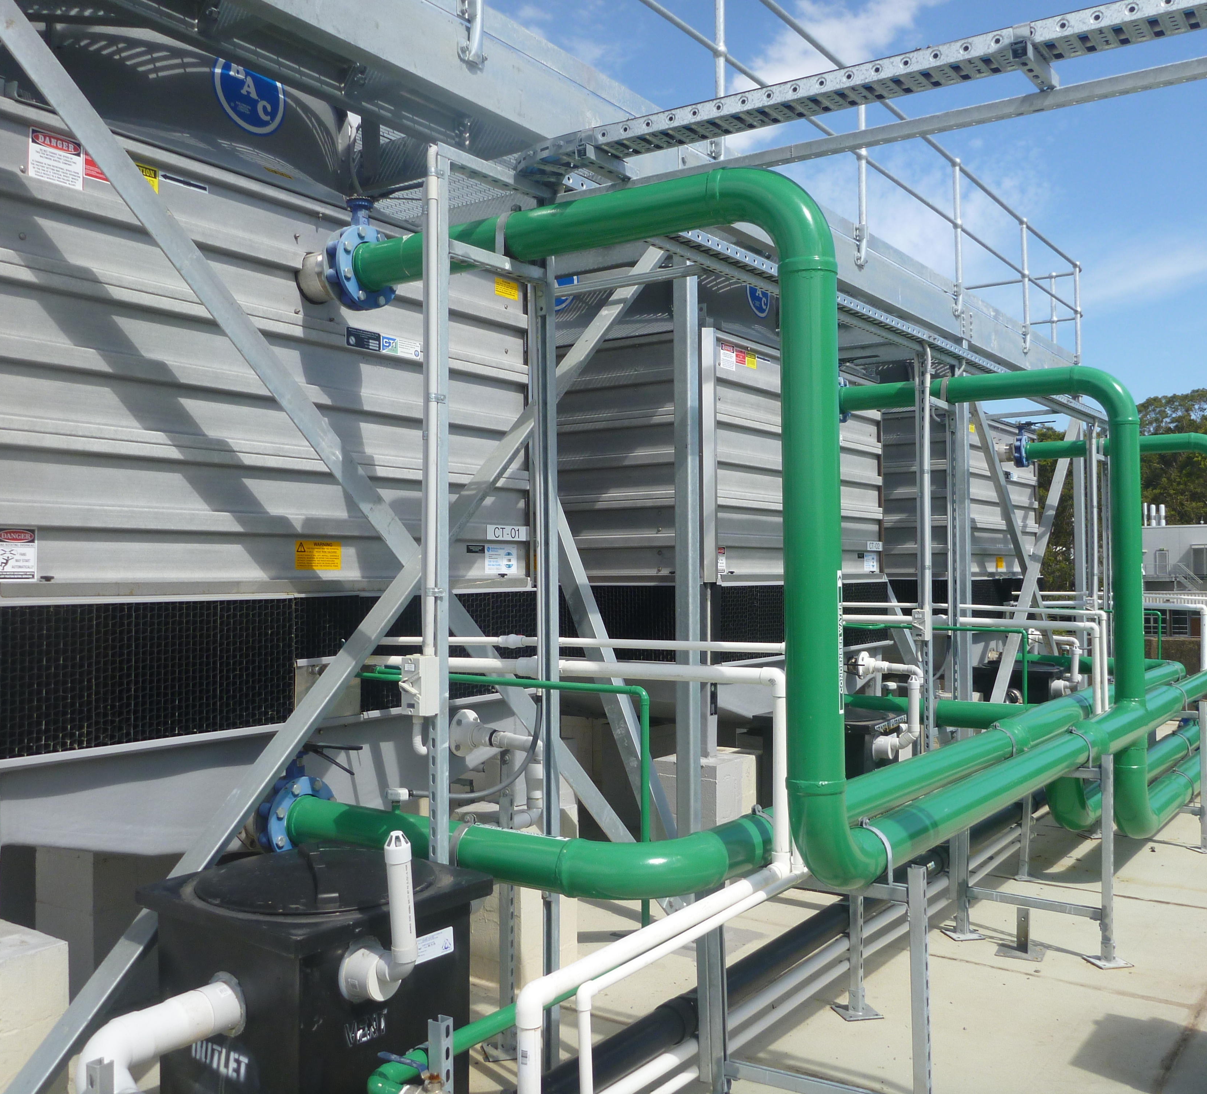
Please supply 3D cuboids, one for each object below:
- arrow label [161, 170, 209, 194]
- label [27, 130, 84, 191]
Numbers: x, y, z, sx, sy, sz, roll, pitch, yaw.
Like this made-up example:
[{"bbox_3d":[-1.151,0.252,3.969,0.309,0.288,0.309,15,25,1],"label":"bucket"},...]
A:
[{"bbox_3d":[-1.370,-1.188,3.862,0.005,0.023,0.183,-1,-1,35],"label":"arrow label"},{"bbox_3d":[-1.622,-1.151,3.503,0.005,0.142,0.166,-1,-1,35],"label":"label"}]

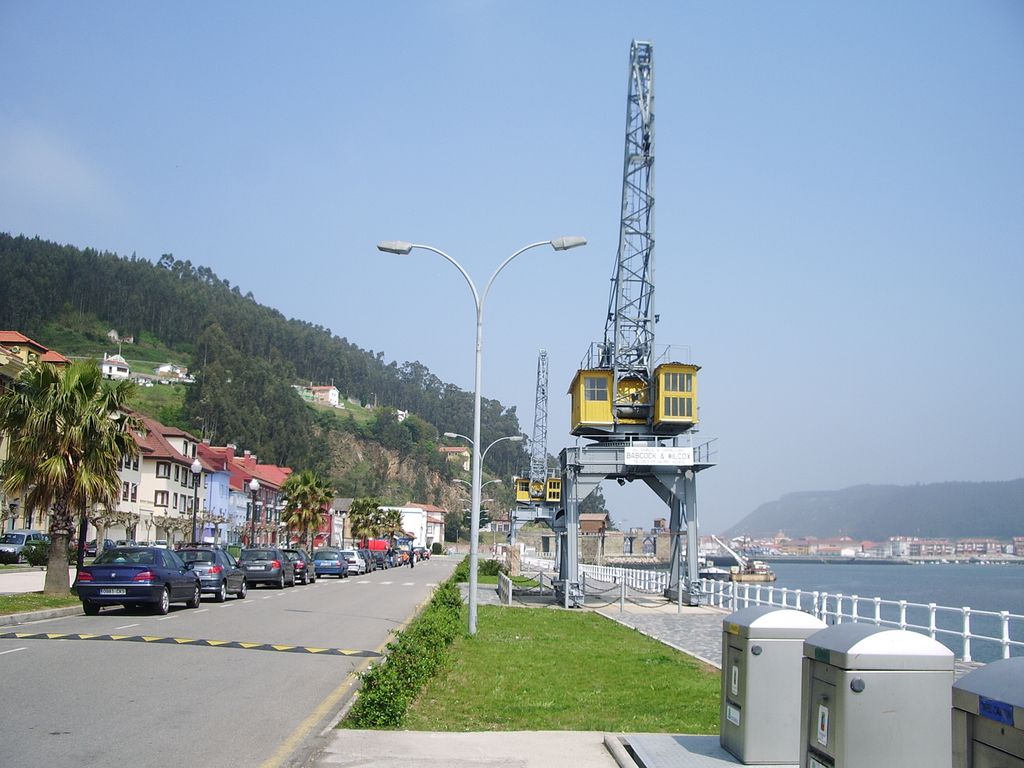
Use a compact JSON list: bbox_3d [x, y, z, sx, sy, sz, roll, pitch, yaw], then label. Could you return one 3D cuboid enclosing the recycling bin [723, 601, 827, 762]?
[{"bbox_3d":[2.156,2.446,8.551,0.670,1.200,0.680,1,-9,-2],"label":"recycling bin"}]

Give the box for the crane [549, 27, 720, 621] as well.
[{"bbox_3d":[4.004,-1.660,37.517,5.000,18.900,7.400,1,-9,-2],"label":"crane"}]

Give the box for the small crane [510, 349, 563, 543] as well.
[{"bbox_3d":[2.174,6.908,89.686,4.800,18.700,7.200,1,-9,-2],"label":"small crane"}]

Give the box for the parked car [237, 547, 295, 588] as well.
[{"bbox_3d":[-9.293,7.052,39.664,1.691,1.459,4.134,1,-9,-2],"label":"parked car"}]

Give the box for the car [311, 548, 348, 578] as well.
[{"bbox_3d":[-9.537,9.539,54.875,1.680,1.500,4.000,1,-9,-2],"label":"car"}]

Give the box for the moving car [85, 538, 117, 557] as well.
[{"bbox_3d":[-33.303,13.346,84.000,1.720,1.430,4.150,1,-9,-2],"label":"moving car"}]

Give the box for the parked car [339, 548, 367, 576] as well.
[{"bbox_3d":[-10.069,11.078,64.182,1.696,1.442,4.215,1,-9,-2],"label":"parked car"}]

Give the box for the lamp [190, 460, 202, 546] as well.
[{"bbox_3d":[-11.987,5.179,39.275,0.450,4.750,0.450,1,-9,-2],"label":"lamp"}]

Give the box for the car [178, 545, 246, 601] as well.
[{"bbox_3d":[-8.537,5.348,29.177,1.666,1.442,3.867,1,-9,-2],"label":"car"}]

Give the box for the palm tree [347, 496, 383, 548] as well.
[{"bbox_3d":[-14.821,14.824,104.513,3.500,6.600,3.500,1,-9,-2],"label":"palm tree"}]

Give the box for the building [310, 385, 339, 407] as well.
[{"bbox_3d":[-76.758,5.049,425.000,9.000,7.900,8.000,-2,-10,17],"label":"building"}]

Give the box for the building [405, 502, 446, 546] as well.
[{"bbox_3d":[-17.754,30.708,212.325,9.500,10.400,10.000,1,-9,-2],"label":"building"}]

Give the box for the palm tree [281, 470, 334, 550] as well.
[{"bbox_3d":[-13.237,8.843,67.019,3.400,6.400,3.400,1,-9,-2],"label":"palm tree"}]

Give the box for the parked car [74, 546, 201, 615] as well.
[{"bbox_3d":[-8.287,4.449,23.590,1.766,1.411,4.601,1,-9,-2],"label":"parked car"}]

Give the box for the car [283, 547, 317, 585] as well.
[{"bbox_3d":[-9.415,7.889,44.730,1.685,1.446,3.939,1,-9,-2],"label":"car"}]

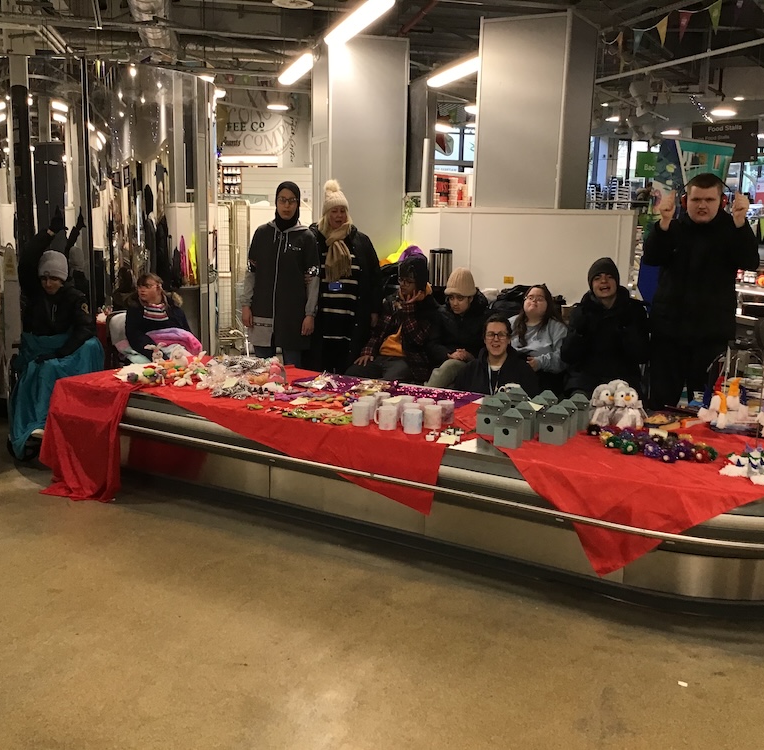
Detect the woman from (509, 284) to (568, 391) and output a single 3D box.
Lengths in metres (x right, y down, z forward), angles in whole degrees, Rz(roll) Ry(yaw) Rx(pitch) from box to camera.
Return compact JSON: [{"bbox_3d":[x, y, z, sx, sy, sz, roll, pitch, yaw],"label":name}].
[{"bbox_3d":[0.894,0.026,5.344,0.440,1.098,0.680,3,12,11],"label":"woman"}]

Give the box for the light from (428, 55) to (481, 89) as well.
[{"bbox_3d":[0.694,-2.687,7.824,0.140,0.090,1.650,-2,12,-14],"label":"light"}]

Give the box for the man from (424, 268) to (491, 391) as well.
[{"bbox_3d":[0.431,-0.047,5.415,0.500,1.194,0.760,6,13,24],"label":"man"}]

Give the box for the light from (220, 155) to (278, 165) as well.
[{"bbox_3d":[-2.270,-3.601,15.000,1.120,0.110,0.110,-2,12,-14],"label":"light"}]

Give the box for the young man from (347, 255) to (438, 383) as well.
[{"bbox_3d":[0.077,-0.094,5.514,0.520,1.233,0.760,8,13,31],"label":"young man"}]

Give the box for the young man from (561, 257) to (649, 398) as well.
[{"bbox_3d":[1.268,-0.026,5.181,0.540,1.280,0.760,2,12,4],"label":"young man"}]

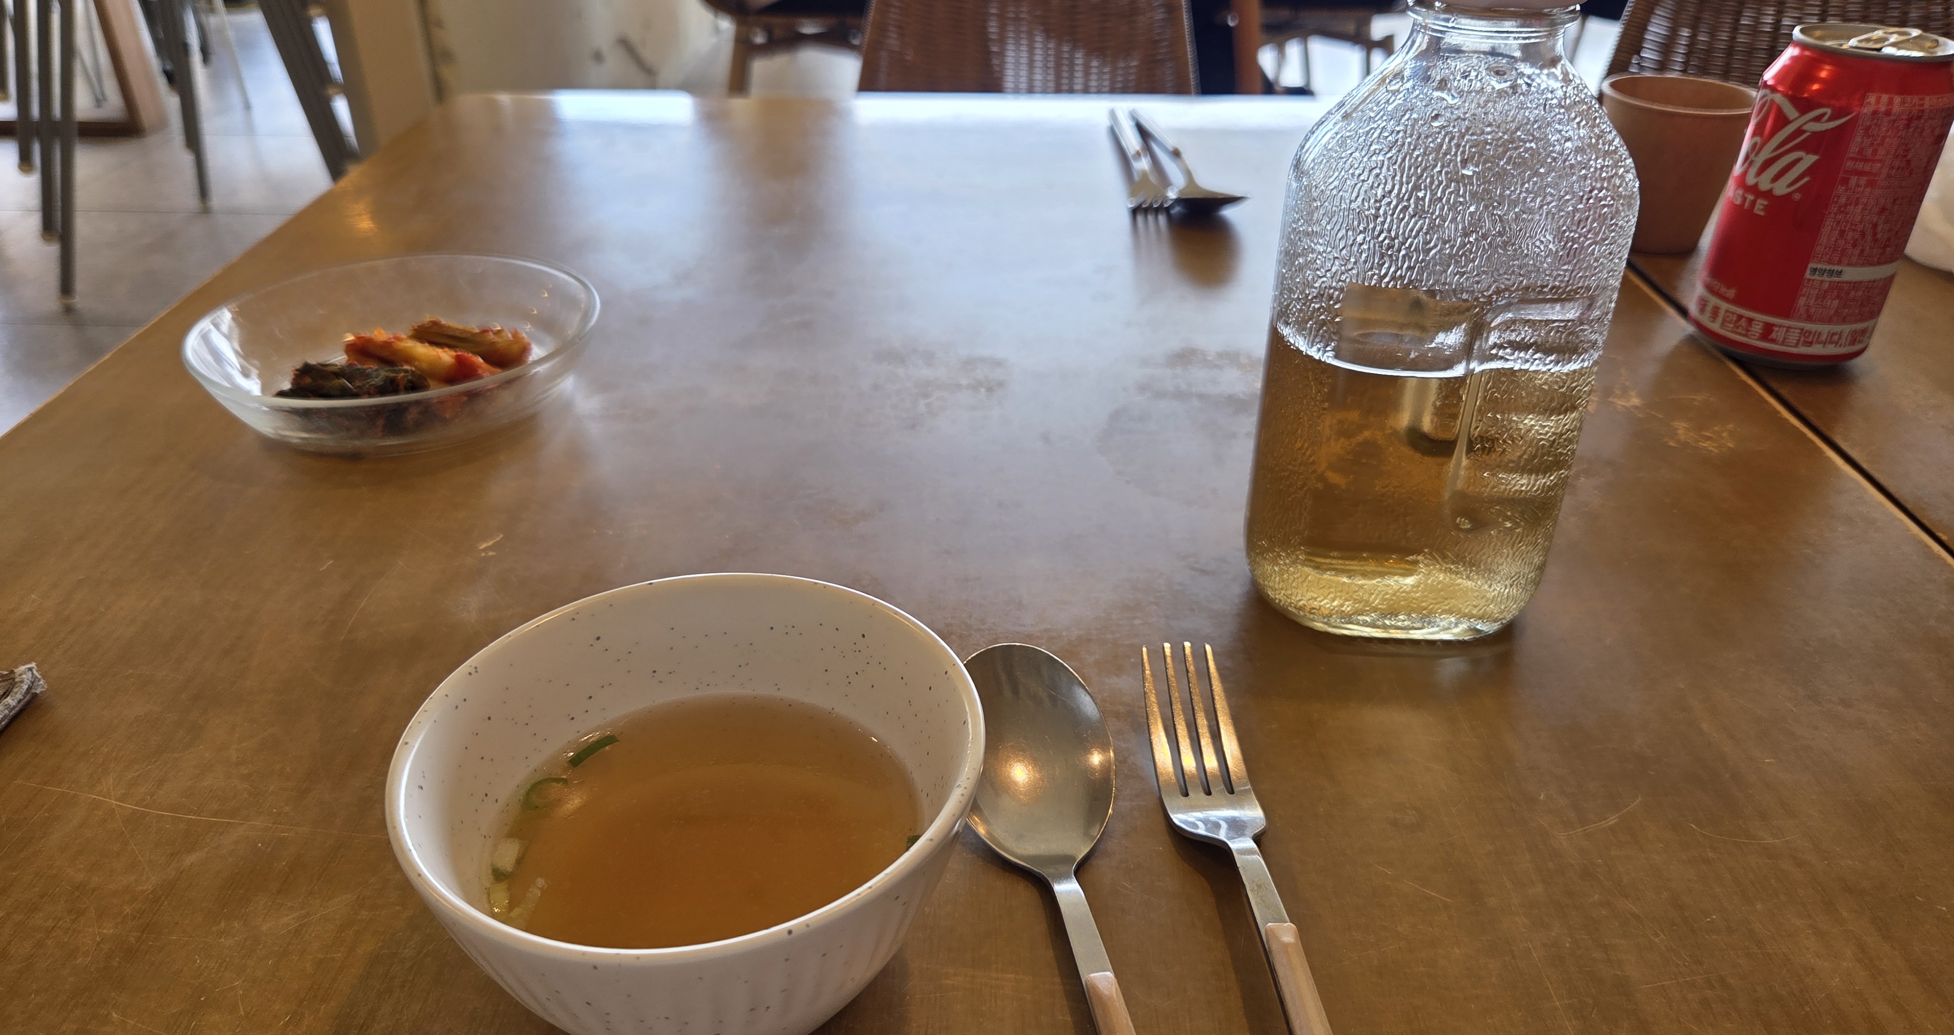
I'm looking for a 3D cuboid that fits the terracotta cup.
[{"bbox_3d":[0.340,-0.174,0.643,0.074,0.068,0.074,0,32,0],"label":"terracotta cup"}]

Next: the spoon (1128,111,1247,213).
[{"bbox_3d":[0.110,-0.211,0.748,0.044,0.021,0.202,-3,32,-4],"label":"spoon"}]

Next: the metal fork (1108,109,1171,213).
[{"bbox_3d":[0.089,-0.210,0.748,0.024,0.019,0.200,1,32,1],"label":"metal fork"}]

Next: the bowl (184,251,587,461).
[{"bbox_3d":[-0.218,-0.064,0.499,0.148,0.031,0.148,0,32,0],"label":"bowl"}]

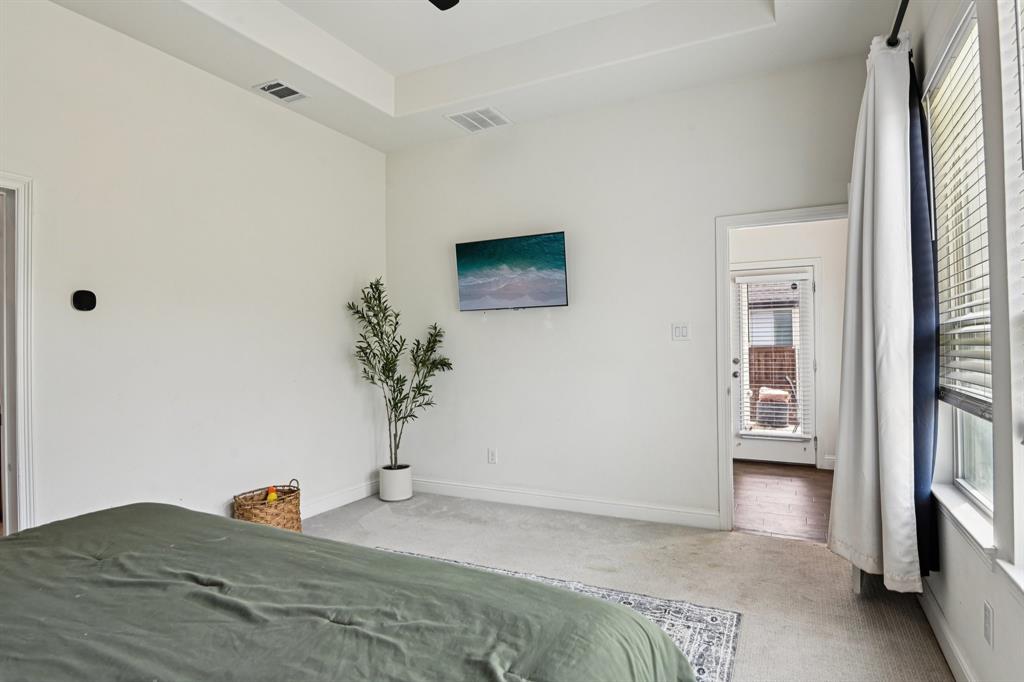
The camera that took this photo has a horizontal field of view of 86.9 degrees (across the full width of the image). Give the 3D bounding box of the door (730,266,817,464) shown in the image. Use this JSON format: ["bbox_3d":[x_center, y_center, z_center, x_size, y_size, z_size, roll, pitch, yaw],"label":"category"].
[{"bbox_3d":[2.728,0.242,5.690,0.810,2.030,0.045,-1,-1,28],"label":"door"}]

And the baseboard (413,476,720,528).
[{"bbox_3d":[0.186,1.252,4.292,2.720,0.128,0.016,-1,-1,25],"label":"baseboard"}]

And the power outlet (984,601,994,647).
[{"bbox_3d":[1.479,0.883,1.682,0.010,0.128,0.084,-1,-1,28],"label":"power outlet"}]

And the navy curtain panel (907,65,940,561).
[{"bbox_3d":[1.749,-0.155,2.358,0.130,2.220,0.380,-1,-1,28],"label":"navy curtain panel"}]

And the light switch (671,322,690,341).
[{"bbox_3d":[1.191,-0.064,3.809,0.123,0.123,0.011,-1,-1,25],"label":"light switch"}]

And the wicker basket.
[{"bbox_3d":[-1.591,1.147,3.576,0.320,0.380,0.360,-1,-1,28],"label":"wicker basket"}]

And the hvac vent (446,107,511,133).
[{"bbox_3d":[-0.255,-1.733,4.258,0.385,0.025,0.385,-1,-1,28],"label":"hvac vent"}]

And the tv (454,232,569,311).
[{"bbox_3d":[-0.019,-0.537,4.297,0.968,0.560,0.060,-1,4,28],"label":"tv"}]

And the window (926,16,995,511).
[{"bbox_3d":[1.677,-0.228,1.968,0.120,1.700,0.880,-1,-1,28],"label":"window"}]

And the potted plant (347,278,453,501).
[{"bbox_3d":[-0.917,0.395,4.539,0.750,1.880,0.680,-1,-1,-9],"label":"potted plant"}]

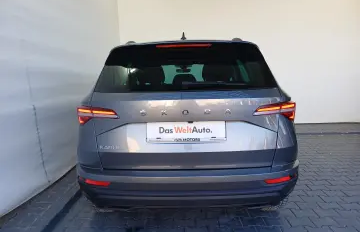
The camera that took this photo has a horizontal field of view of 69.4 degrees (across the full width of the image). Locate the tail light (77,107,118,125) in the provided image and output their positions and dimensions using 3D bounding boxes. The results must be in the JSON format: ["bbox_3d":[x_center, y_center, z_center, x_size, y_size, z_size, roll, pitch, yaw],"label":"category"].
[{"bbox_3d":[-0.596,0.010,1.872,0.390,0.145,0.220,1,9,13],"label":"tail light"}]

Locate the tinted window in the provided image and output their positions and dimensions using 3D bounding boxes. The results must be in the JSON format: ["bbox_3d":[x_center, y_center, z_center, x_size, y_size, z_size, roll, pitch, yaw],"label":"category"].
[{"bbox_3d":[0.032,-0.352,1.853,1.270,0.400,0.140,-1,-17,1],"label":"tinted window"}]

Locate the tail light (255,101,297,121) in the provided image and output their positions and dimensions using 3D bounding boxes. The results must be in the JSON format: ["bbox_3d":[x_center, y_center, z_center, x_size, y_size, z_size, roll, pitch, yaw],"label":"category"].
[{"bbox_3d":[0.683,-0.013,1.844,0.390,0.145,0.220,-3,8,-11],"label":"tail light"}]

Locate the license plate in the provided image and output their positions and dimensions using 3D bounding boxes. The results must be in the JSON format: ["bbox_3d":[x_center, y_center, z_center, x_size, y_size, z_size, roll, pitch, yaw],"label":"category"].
[{"bbox_3d":[0.043,0.110,1.728,0.525,0.135,0.020,-1,2,1],"label":"license plate"}]

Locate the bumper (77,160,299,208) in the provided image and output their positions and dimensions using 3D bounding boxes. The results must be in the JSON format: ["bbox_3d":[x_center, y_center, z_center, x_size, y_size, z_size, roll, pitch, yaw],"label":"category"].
[{"bbox_3d":[0.053,0.473,1.912,1.750,0.310,0.400,-1,8,1],"label":"bumper"}]

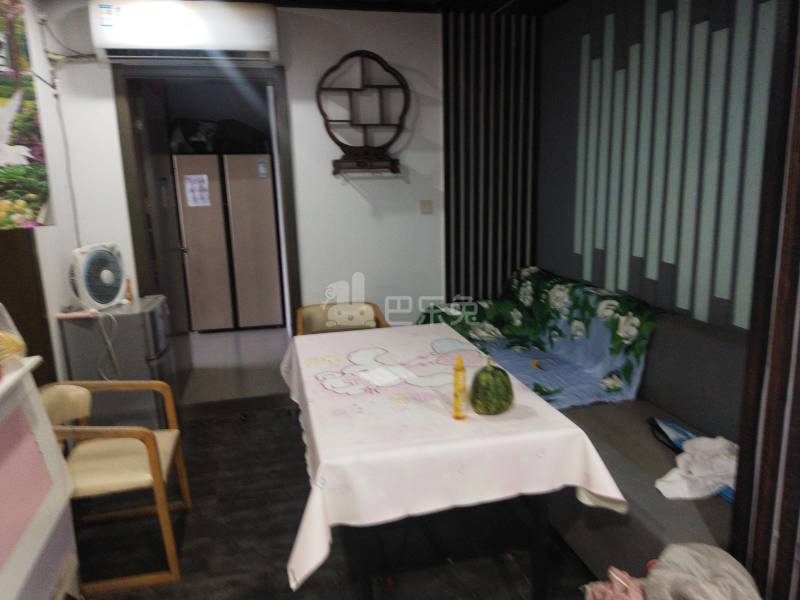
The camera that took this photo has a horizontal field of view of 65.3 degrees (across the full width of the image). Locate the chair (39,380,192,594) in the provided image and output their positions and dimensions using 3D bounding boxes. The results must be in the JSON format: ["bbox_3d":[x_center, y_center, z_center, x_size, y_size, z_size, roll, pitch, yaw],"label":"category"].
[{"bbox_3d":[-1.169,0.668,2.518,0.548,0.745,0.566,-4,11,-12],"label":"chair"}]

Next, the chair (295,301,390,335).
[{"bbox_3d":[-0.312,0.429,3.672,0.565,0.745,0.510,-4,11,-10],"label":"chair"}]

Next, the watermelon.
[{"bbox_3d":[0.289,0.263,1.971,0.138,0.172,0.138,-1,11,0],"label":"watermelon"}]

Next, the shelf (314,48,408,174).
[{"bbox_3d":[-0.233,-1.231,4.143,0.628,0.793,0.120,-4,11,-12],"label":"shelf"}]

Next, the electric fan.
[{"bbox_3d":[-1.724,-0.142,3.496,0.155,0.360,0.335,3,12,21],"label":"electric fan"}]

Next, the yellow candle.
[{"bbox_3d":[0.181,0.266,1.901,0.042,0.198,0.042,-1,11,0],"label":"yellow candle"}]

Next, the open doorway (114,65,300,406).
[{"bbox_3d":[-1.232,-0.404,4.224,1.055,2.215,0.200,-4,11,-12],"label":"open doorway"}]

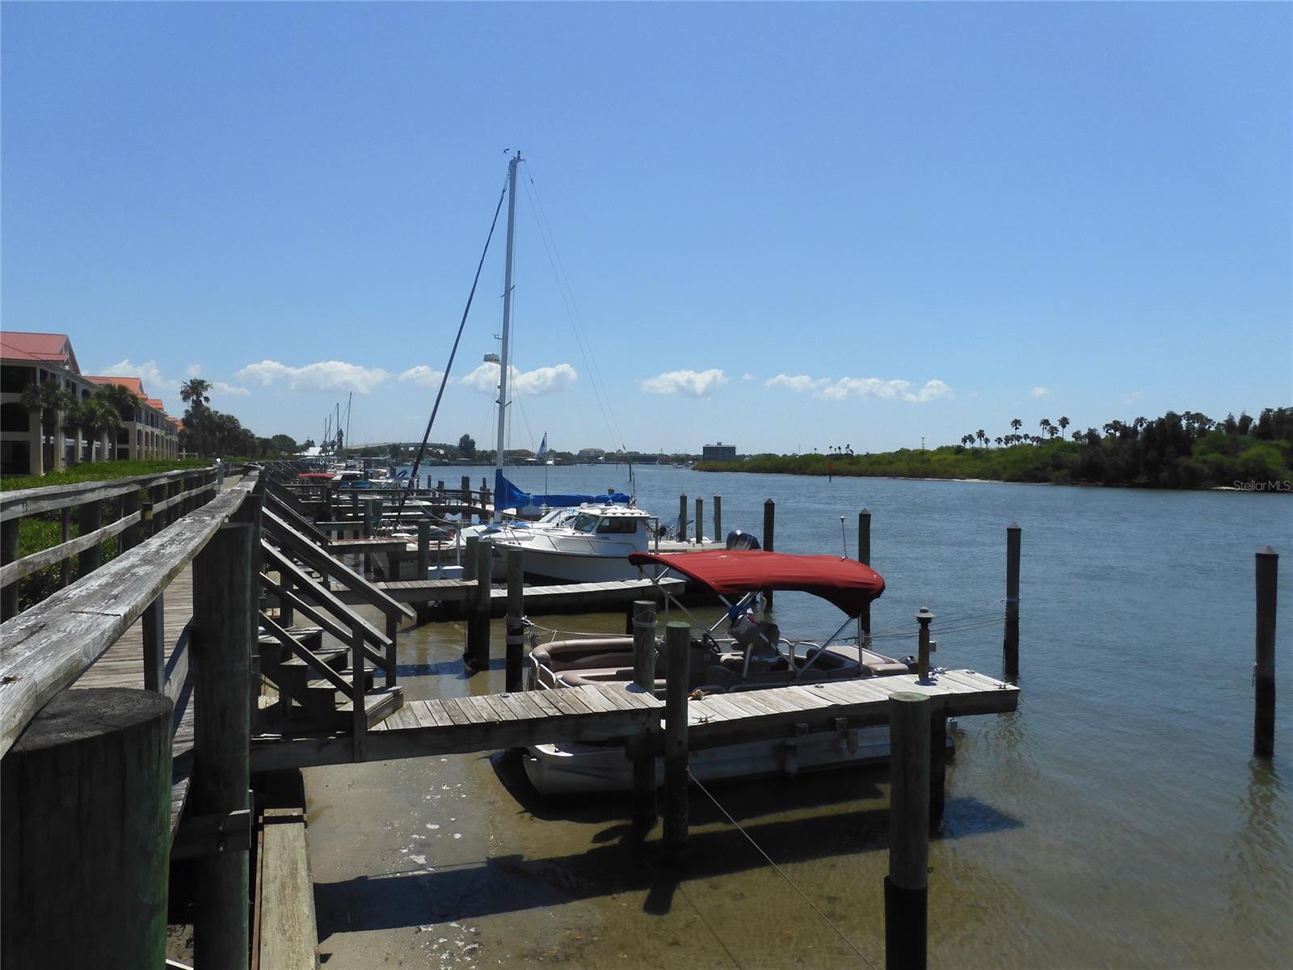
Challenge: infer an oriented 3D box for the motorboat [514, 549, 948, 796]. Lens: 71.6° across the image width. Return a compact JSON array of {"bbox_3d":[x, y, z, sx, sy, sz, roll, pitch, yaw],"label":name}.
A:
[{"bbox_3d":[1.076,2.460,12.617,6.100,2.800,2.500,-1,2,-18],"label":"motorboat"}]

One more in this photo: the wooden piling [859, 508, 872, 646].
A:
[{"bbox_3d":[4.825,1.988,19.688,0.252,2.893,0.252,0,2,-23],"label":"wooden piling"}]

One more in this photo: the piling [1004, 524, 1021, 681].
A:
[{"bbox_3d":[6.730,2.157,16.500,0.250,2.882,0.250,-1,2,-19],"label":"piling"}]

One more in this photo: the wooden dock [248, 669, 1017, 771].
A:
[{"bbox_3d":[0.310,2.435,9.642,8.420,0.390,1.040,-1,2,-19],"label":"wooden dock"}]

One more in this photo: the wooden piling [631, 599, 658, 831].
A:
[{"bbox_3d":[-0.011,2.530,9.850,0.240,2.542,0.240,-1,2,-19],"label":"wooden piling"}]

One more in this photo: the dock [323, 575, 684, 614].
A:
[{"bbox_3d":[-2.835,2.189,18.130,7.570,0.520,1.050,0,2,-23],"label":"dock"}]

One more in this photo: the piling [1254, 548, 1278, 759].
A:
[{"bbox_3d":[8.400,2.247,12.156,0.291,2.829,0.291,0,2,-23],"label":"piling"}]

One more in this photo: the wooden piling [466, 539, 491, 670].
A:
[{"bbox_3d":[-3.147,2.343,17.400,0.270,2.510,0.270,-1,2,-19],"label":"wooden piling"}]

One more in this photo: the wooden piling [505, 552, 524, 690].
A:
[{"bbox_3d":[-2.036,2.252,13.836,0.242,2.545,0.242,0,2,-23],"label":"wooden piling"}]

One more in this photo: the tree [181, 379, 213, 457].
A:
[{"bbox_3d":[-54.152,-7.688,108.000,3.800,10.300,3.800,-1,2,-22],"label":"tree"}]

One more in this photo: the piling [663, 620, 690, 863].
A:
[{"bbox_3d":[0.307,2.518,9.053,0.244,2.302,0.244,1,1,0],"label":"piling"}]

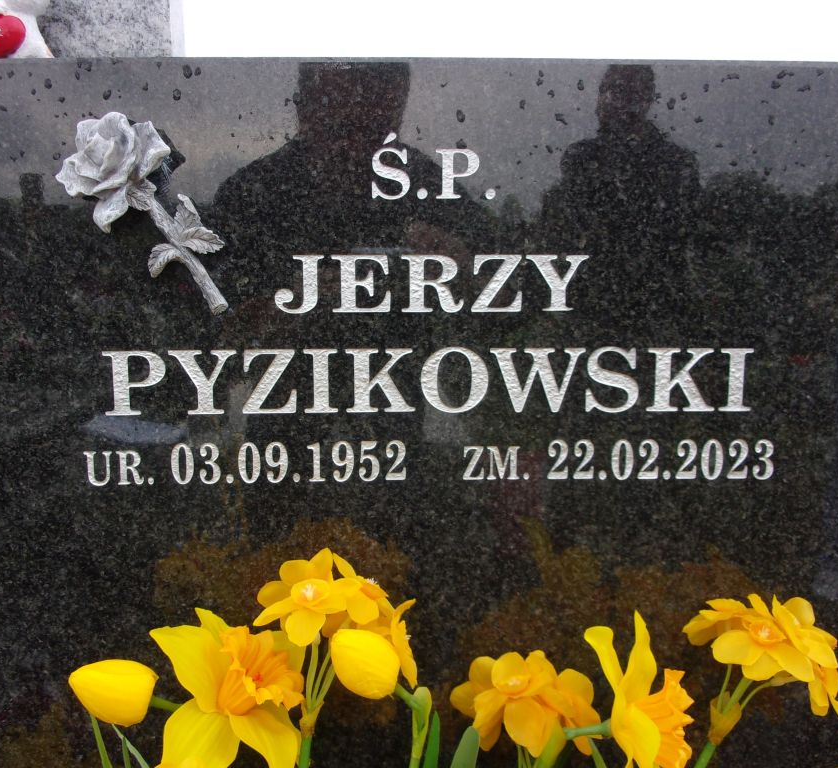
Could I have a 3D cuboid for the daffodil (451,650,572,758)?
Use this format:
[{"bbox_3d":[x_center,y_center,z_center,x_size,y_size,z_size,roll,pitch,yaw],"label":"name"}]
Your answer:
[{"bbox_3d":[0.063,0.212,0.549,0.077,0.070,0.052,0,-22,0],"label":"daffodil"}]

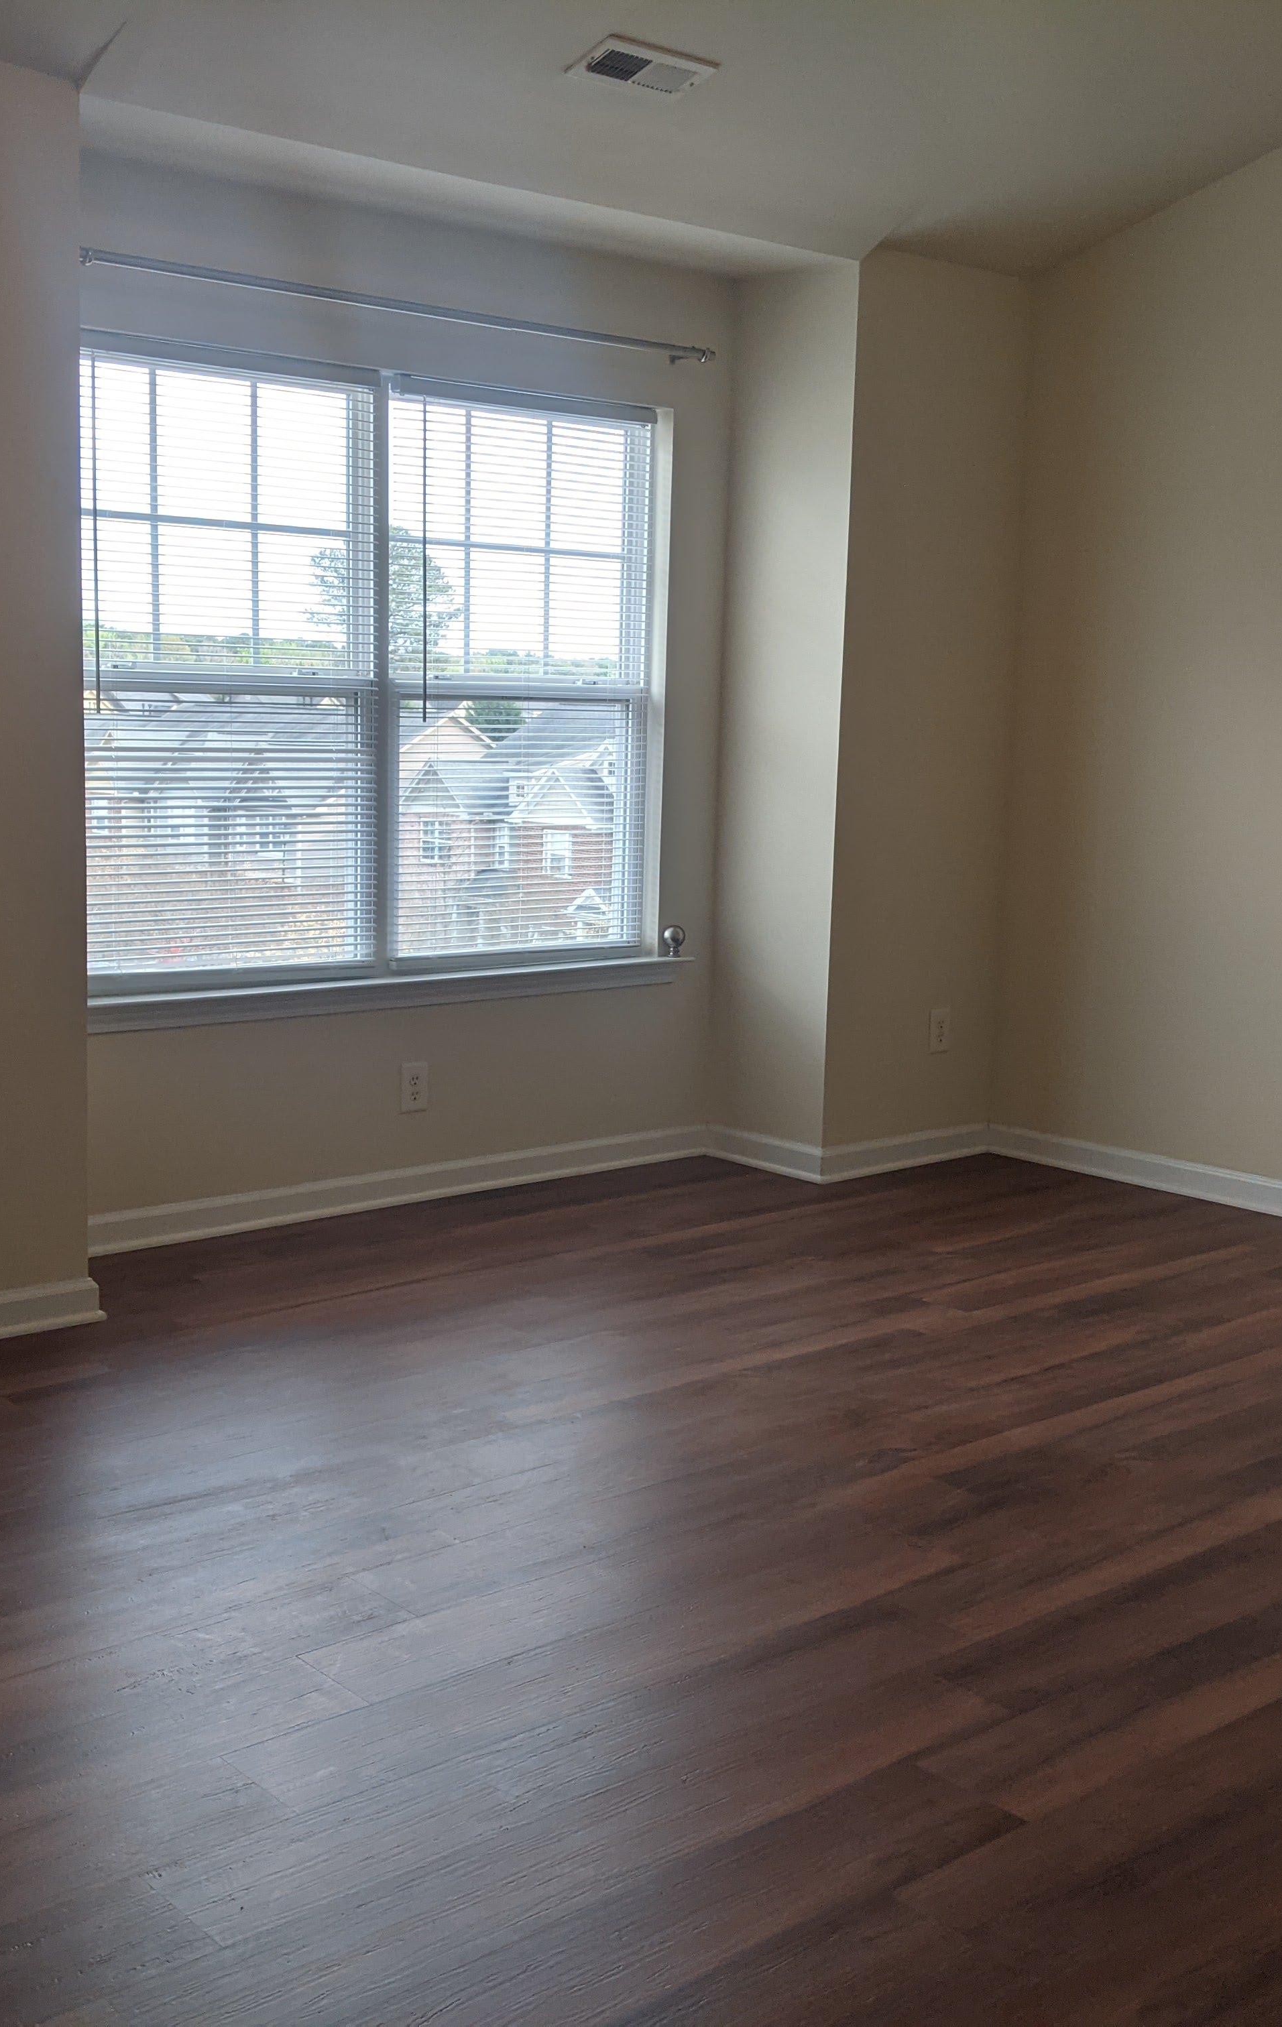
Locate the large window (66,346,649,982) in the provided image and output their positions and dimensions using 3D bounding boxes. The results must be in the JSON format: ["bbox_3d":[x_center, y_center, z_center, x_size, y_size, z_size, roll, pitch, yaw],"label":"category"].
[{"bbox_3d":[-0.626,-0.833,5.261,1.770,1.475,0.110,-5,10,-40],"label":"large window"}]

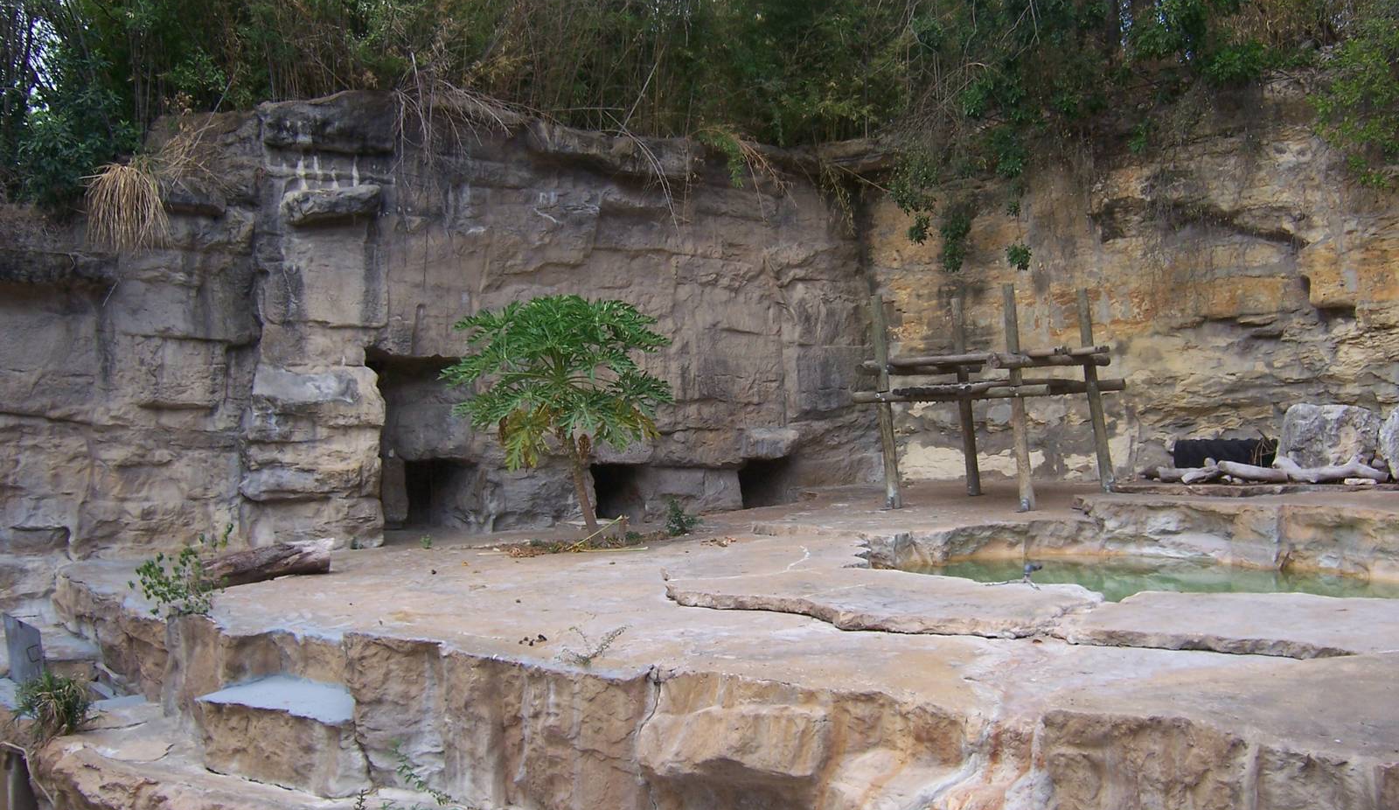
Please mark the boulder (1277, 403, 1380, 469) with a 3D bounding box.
[{"bbox_3d":[9.829,0.514,20.871,1.552,1.115,1.067,-2,1,18],"label":"boulder"}]

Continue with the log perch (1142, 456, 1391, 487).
[{"bbox_3d":[8.704,0.995,20.586,3.492,0.427,0.582,-2,1,22],"label":"log perch"}]

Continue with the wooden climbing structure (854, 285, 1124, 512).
[{"bbox_3d":[4.414,-0.094,20.179,2.813,3.104,3.007,-2,1,38],"label":"wooden climbing structure"}]

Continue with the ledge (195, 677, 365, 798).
[{"bbox_3d":[-3.154,2.488,10.123,1.455,0.504,0.776,-2,1,32],"label":"ledge"}]

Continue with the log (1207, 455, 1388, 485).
[{"bbox_3d":[9.121,0.980,20.343,2.522,0.388,0.485,-2,1,22],"label":"log"}]

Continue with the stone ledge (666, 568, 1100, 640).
[{"bbox_3d":[1.412,1.642,11.229,3.589,0.175,1.698,-2,1,36],"label":"stone ledge"}]

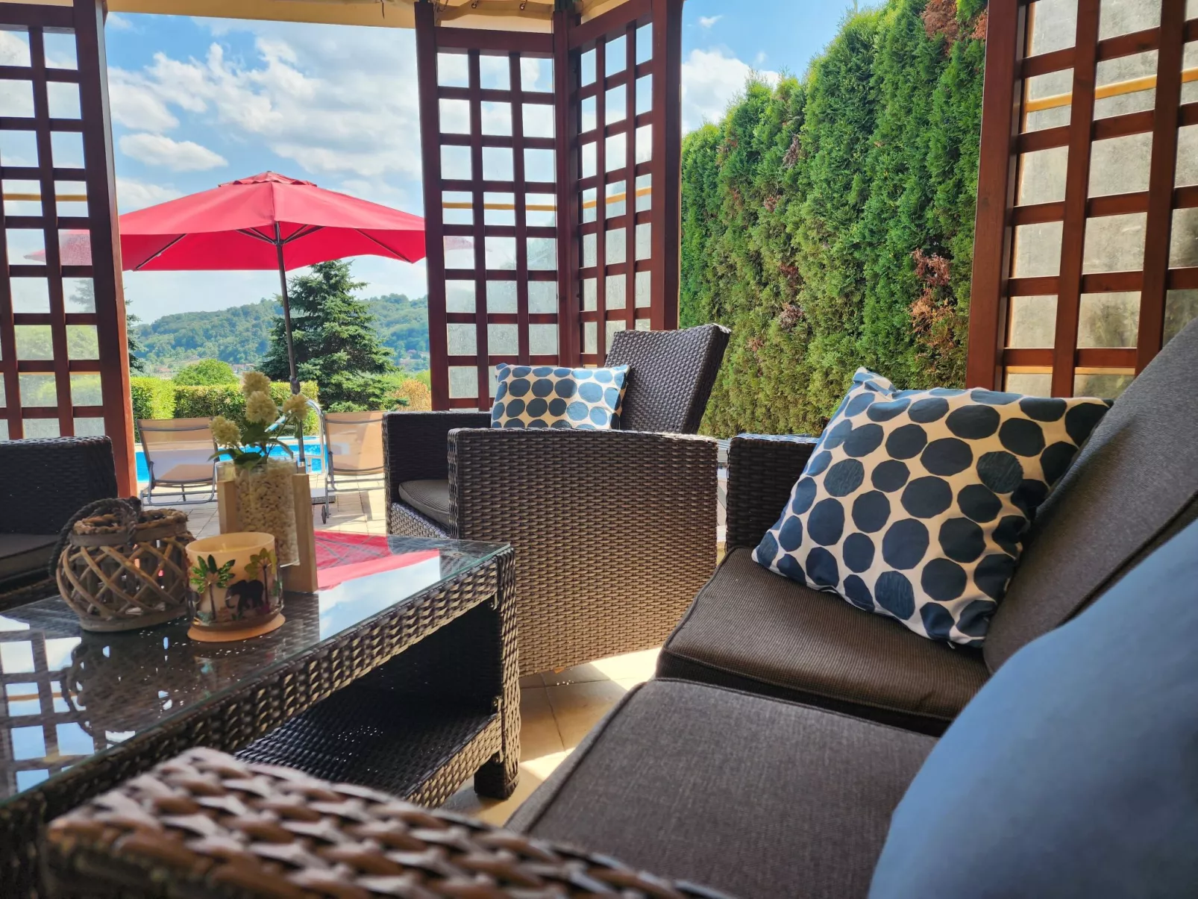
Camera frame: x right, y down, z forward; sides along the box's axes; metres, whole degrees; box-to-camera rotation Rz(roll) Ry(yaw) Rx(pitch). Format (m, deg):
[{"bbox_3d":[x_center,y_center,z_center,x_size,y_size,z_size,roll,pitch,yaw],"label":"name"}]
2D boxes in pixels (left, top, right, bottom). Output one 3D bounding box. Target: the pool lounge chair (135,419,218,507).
[{"bbox_3d":[-3.280,0.136,6.619,0.600,0.880,1.750,-3,8,-19],"label":"pool lounge chair"}]

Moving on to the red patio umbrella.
[{"bbox_3d":[-2.822,-0.998,7.282,3.750,2.950,3.750,-6,9,-20],"label":"red patio umbrella"}]

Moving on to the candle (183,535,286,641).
[{"bbox_3d":[-0.462,0.172,1.010,0.115,0.107,0.115,-3,8,-23],"label":"candle"}]

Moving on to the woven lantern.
[{"bbox_3d":[-0.623,0.144,1.048,0.164,0.153,0.164,-3,8,-23],"label":"woven lantern"}]

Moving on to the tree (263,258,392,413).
[{"bbox_3d":[-5.785,-2.289,16.844,2.736,3.330,2.736,-3,8,-23],"label":"tree"}]

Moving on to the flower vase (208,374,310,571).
[{"bbox_3d":[-0.475,0.028,1.122,0.135,0.271,0.120,-6,9,-40],"label":"flower vase"}]

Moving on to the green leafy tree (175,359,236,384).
[{"bbox_3d":[-12.264,-1.727,24.978,2.118,2.200,2.118,-3,8,-23],"label":"green leafy tree"}]

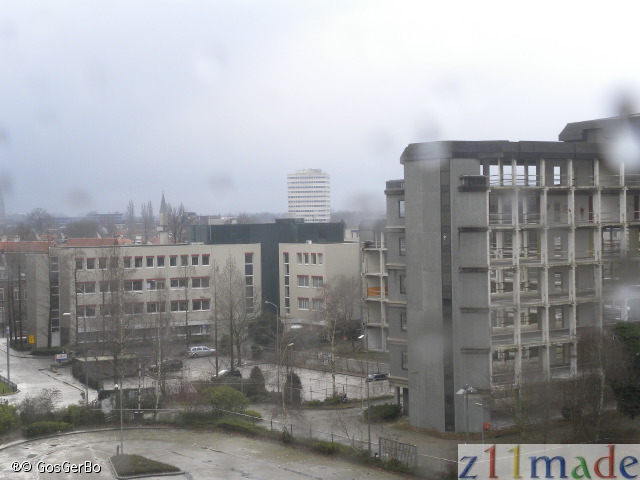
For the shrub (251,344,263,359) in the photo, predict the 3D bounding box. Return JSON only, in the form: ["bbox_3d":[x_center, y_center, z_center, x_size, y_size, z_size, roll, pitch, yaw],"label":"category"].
[{"bbox_3d":[-8.942,15.655,171.507,1.750,1.950,1.750,-1,1,0],"label":"shrub"}]

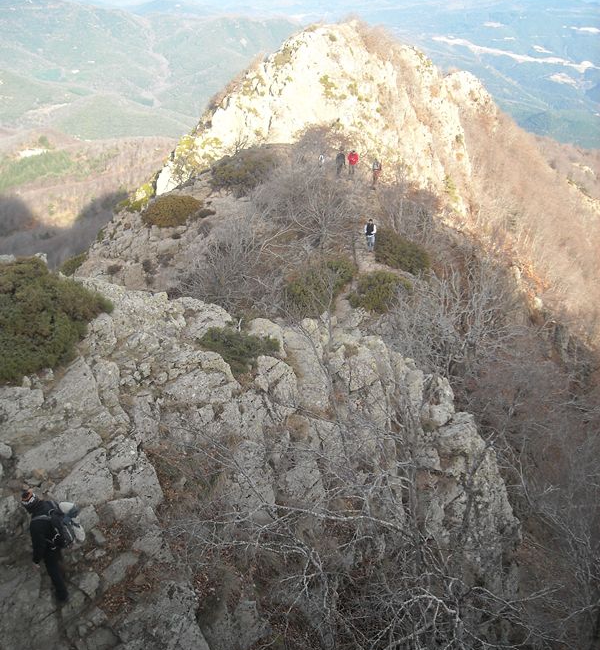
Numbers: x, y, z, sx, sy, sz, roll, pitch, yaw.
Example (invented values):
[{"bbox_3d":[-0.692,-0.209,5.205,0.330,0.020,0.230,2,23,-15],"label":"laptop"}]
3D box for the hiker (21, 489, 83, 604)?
[{"bbox_3d":[-3.183,2.808,10.300,0.750,1.680,0.580,8,25,18],"label":"hiker"}]

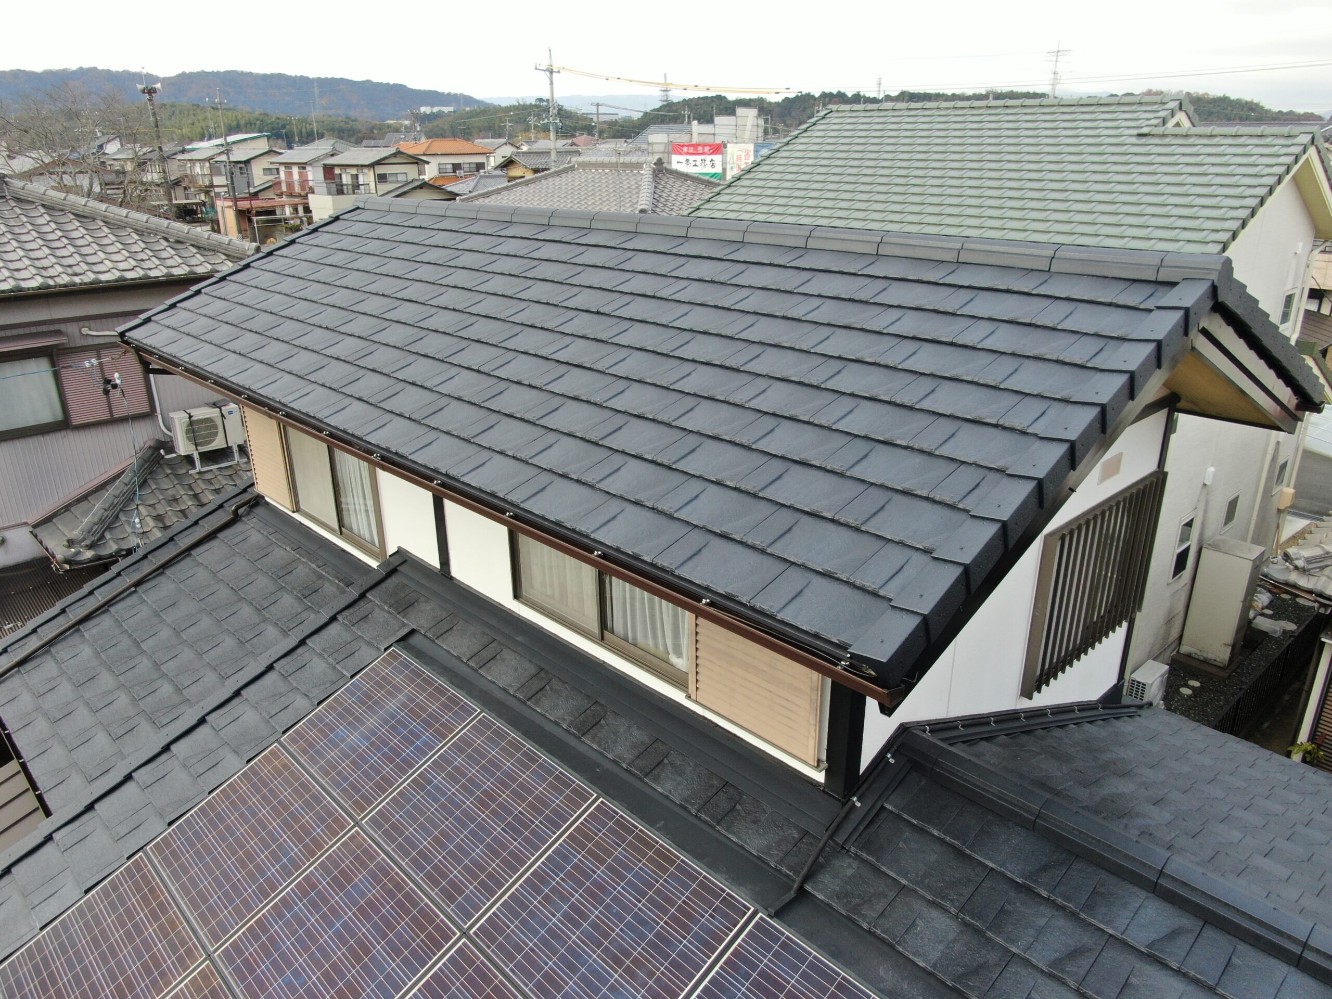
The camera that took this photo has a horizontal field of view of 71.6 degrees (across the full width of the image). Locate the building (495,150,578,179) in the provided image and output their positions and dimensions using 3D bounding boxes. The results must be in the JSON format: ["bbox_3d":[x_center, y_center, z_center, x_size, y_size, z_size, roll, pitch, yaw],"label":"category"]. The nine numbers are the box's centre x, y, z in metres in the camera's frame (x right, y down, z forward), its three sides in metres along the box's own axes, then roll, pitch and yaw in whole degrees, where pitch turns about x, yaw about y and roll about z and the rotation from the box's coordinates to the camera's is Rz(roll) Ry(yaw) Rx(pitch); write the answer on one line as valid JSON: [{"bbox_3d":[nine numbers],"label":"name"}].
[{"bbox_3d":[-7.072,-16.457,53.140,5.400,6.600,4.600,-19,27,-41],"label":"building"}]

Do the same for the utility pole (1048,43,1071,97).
[{"bbox_3d":[23.628,-21.299,57.837,1.700,13.217,0.600,0,21,0],"label":"utility pole"}]

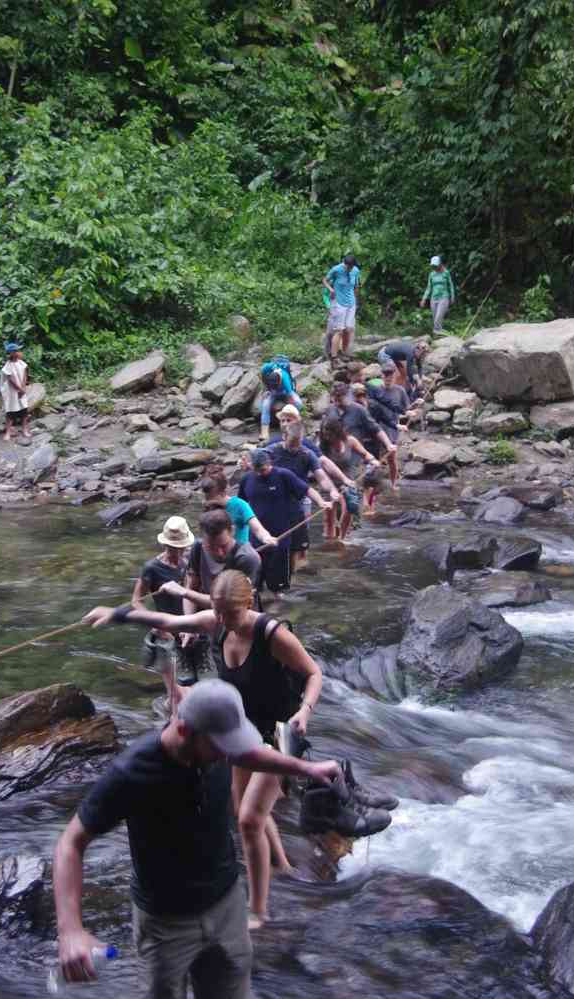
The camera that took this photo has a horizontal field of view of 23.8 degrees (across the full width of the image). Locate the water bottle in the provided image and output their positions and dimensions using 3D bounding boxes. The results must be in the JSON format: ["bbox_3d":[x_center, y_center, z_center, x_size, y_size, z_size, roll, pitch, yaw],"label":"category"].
[{"bbox_3d":[-0.594,1.365,3.950,0.220,0.067,0.067,-28,0,-6],"label":"water bottle"}]

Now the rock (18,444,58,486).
[{"bbox_3d":[-3.326,-0.455,18.200,0.500,0.480,0.420,0,11,0],"label":"rock"}]

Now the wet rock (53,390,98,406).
[{"bbox_3d":[-3.236,-1.545,20.800,0.690,0.180,0.420,0,11,0],"label":"wet rock"}]

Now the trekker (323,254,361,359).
[{"bbox_3d":[0.833,-2.858,20.400,0.550,1.640,0.420,-1,8,-9],"label":"trekker"}]

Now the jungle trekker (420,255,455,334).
[{"bbox_3d":[2.911,-3.956,26.300,0.600,1.580,0.420,3,10,17],"label":"jungle trekker"}]

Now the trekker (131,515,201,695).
[{"bbox_3d":[-0.815,0.778,9.200,0.520,1.480,0.500,0,8,-3],"label":"trekker"}]

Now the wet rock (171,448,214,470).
[{"bbox_3d":[-1.341,-0.568,19.300,0.640,0.290,0.480,0,10,0],"label":"wet rock"}]

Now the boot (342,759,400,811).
[{"bbox_3d":[0.241,0.946,4.450,0.270,0.165,0.110,6,10,-3],"label":"boot"}]

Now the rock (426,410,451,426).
[{"bbox_3d":[2.273,-1.215,20.400,0.370,0.230,0.300,0,10,0],"label":"rock"}]

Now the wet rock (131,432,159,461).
[{"bbox_3d":[-2.023,-0.752,19.300,0.400,0.380,0.350,0,10,0],"label":"wet rock"}]

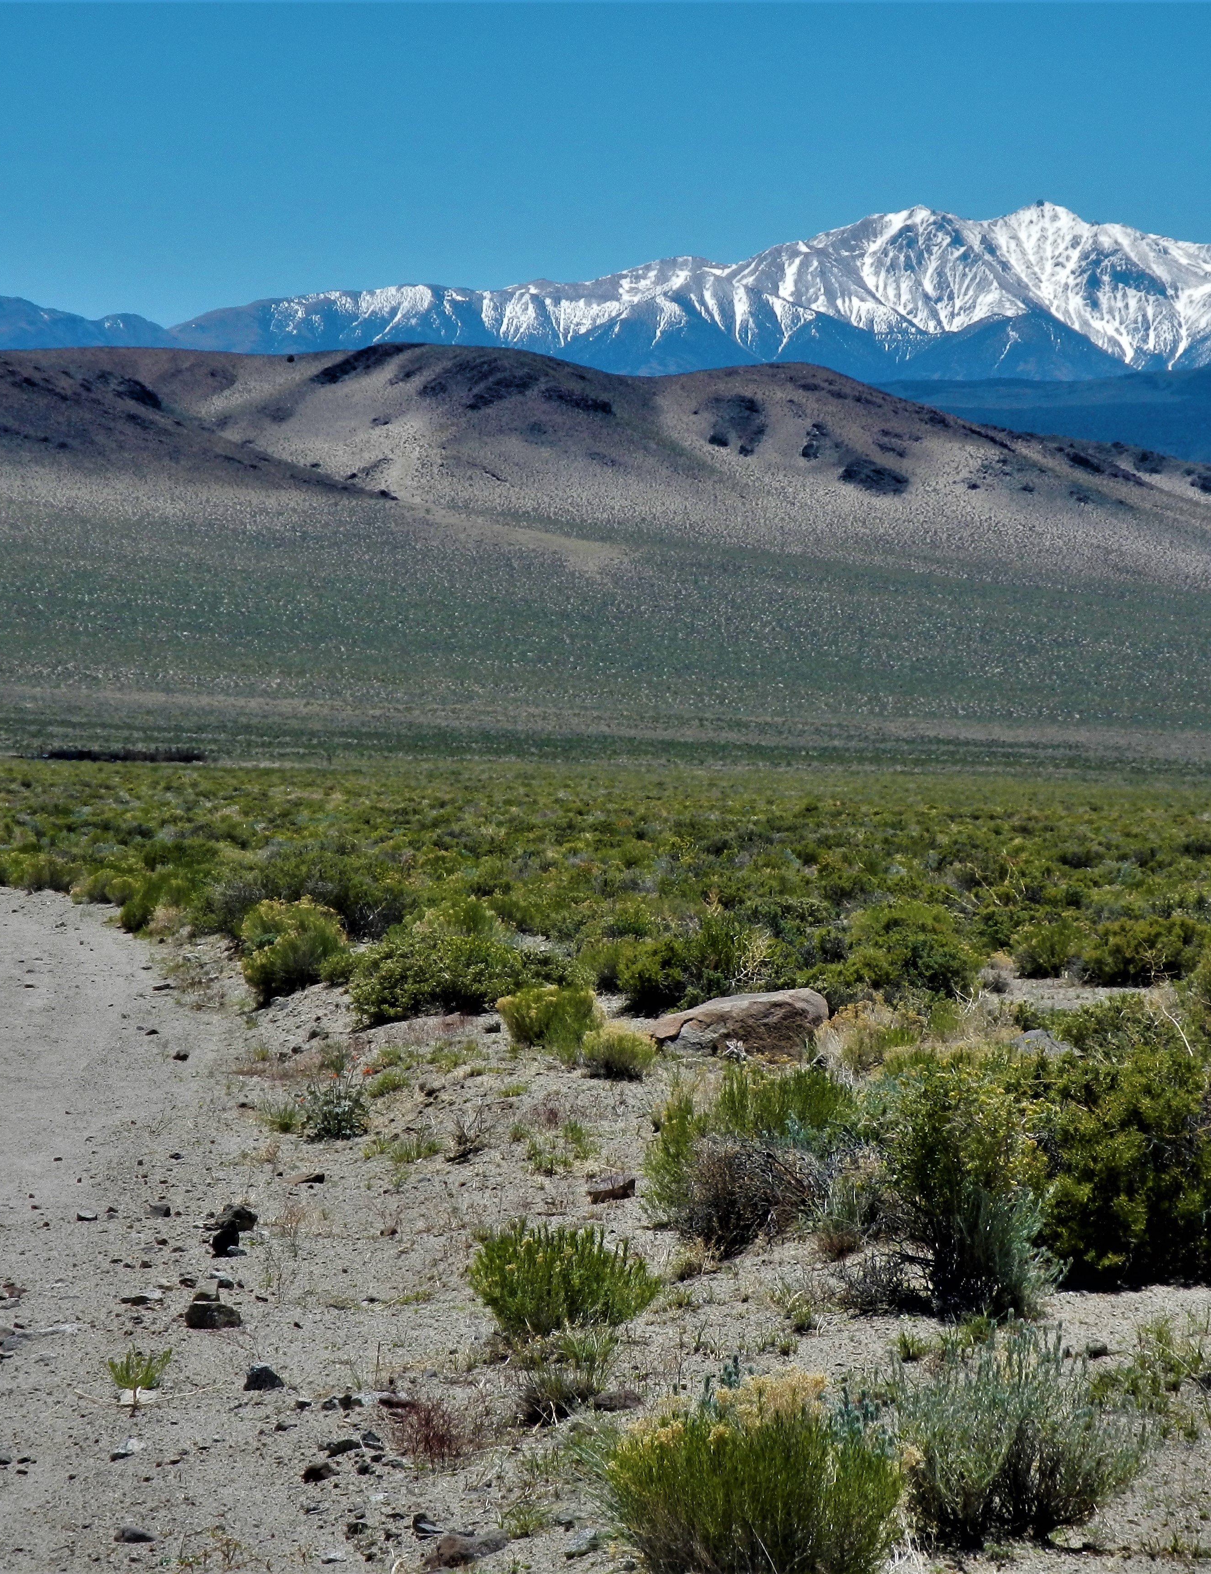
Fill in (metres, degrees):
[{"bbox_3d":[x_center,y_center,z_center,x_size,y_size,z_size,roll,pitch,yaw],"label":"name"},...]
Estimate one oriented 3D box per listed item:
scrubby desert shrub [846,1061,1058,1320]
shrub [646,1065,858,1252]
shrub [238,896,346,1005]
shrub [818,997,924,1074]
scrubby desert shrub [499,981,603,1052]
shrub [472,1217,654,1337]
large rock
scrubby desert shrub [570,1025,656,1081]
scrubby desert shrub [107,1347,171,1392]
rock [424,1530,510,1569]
[{"bbox_3d":[0.923,1.075,17.584,0.567,0.675,0.539,0,0,0],"label":"scrubby desert shrub"},{"bbox_3d":[0.440,1.114,19.826,0.639,0.546,0.639,0,0,0],"label":"shrub"},{"bbox_3d":[-1.790,0.935,37.868,0.620,0.601,0.585,0,0,0],"label":"shrub"},{"bbox_3d":[1.198,1.117,29.808,0.481,0.341,0.433,0,0,0],"label":"shrub"},{"bbox_3d":[-0.280,1.119,32.218,0.504,0.328,0.451,0,0,0],"label":"scrubby desert shrub"},{"bbox_3d":[-0.113,1.308,17.517,0.508,0.317,0.453,0,0,0],"label":"shrub"},{"bbox_3d":[0.633,1.126,31.302,0.854,0.334,0.551,0,0,0],"label":"large rock"},{"bbox_3d":[0.032,1.169,29.074,0.390,0.247,0.370,0,0,0],"label":"scrubby desert shrub"},{"bbox_3d":[-1.139,1.428,16.139,0.160,0.116,0.144,0,0,0],"label":"scrubby desert shrub"},{"bbox_3d":[-0.266,1.462,12.669,0.163,0.065,0.122,0,0,0],"label":"rock"}]

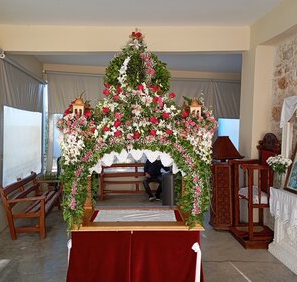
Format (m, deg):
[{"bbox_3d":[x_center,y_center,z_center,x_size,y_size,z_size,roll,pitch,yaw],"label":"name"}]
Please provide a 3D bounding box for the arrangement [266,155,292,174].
[{"bbox_3d":[1.914,0.350,4.470,0.350,0.300,0.360,1,3,-6],"label":"arrangement"}]

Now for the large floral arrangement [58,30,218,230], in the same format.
[{"bbox_3d":[-0.110,-0.171,3.100,1.400,1.870,0.900,1,3,-3],"label":"large floral arrangement"}]

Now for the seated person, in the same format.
[{"bbox_3d":[0.200,0.773,7.650,0.620,1.310,0.800,1,3,-3],"label":"seated person"}]

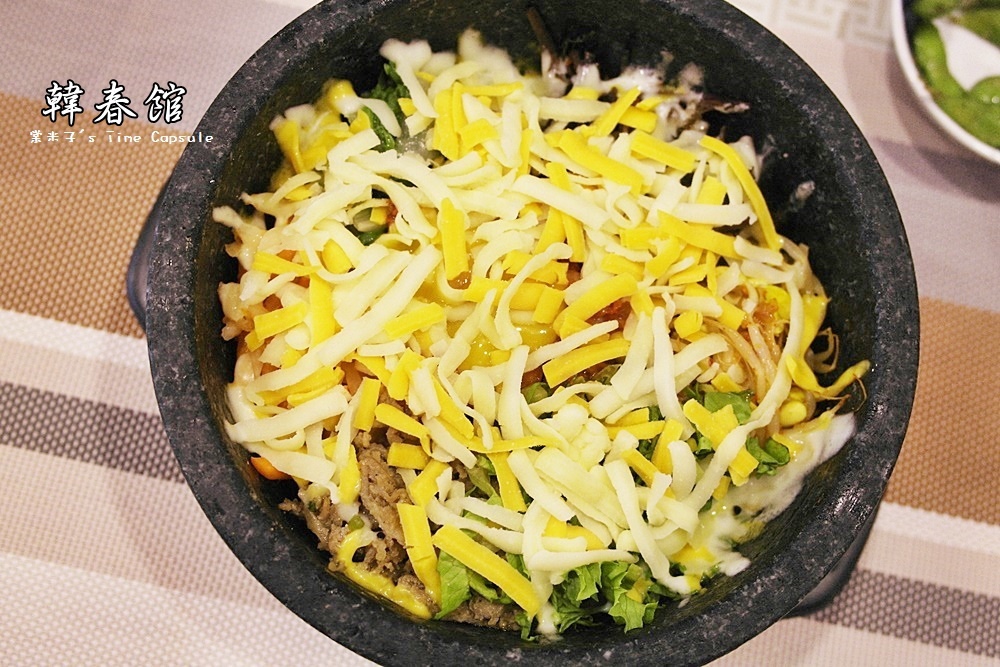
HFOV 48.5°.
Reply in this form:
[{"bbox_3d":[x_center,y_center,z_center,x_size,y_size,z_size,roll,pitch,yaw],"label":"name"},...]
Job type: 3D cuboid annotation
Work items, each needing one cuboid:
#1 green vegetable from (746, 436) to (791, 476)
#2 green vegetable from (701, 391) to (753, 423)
[{"bbox_3d":[0.071,0.033,0.295,0.012,0.006,0.009,24,75,3],"label":"green vegetable"},{"bbox_3d":[0.060,0.020,0.292,0.014,0.005,0.009,12,75,0],"label":"green vegetable"}]

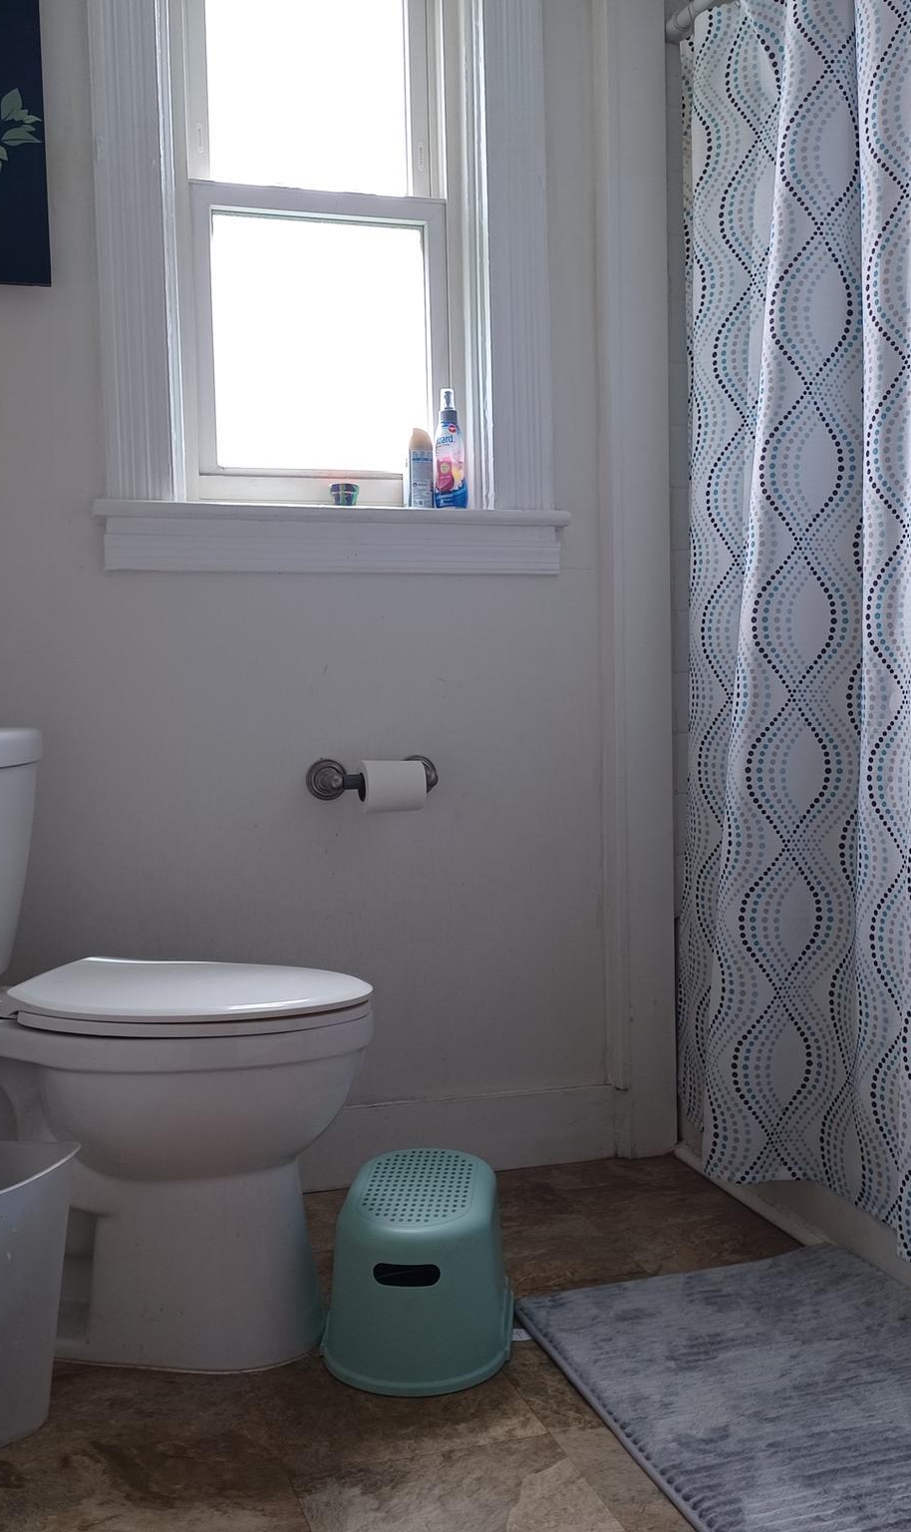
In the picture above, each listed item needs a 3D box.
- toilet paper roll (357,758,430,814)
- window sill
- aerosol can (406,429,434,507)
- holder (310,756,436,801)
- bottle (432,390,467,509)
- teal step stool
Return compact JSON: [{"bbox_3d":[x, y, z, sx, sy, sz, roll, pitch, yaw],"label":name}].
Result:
[{"bbox_3d":[-0.102,0.033,2.421,0.098,0.085,0.085,-2,2,-16],"label":"toilet paper roll"},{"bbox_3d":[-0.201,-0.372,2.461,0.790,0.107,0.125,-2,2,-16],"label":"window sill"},{"bbox_3d":[-0.059,-0.508,2.549,0.044,0.154,0.044,-1,2,0],"label":"aerosol can"},{"bbox_3d":[-0.128,0.022,2.449,0.229,0.073,0.090,-2,2,-16],"label":"holder"},{"bbox_3d":[-0.009,-0.544,2.562,0.059,0.220,0.044,-2,2,-5],"label":"bottle"},{"bbox_3d":[-0.043,0.638,1.914,0.237,0.185,0.385,-1,2,5],"label":"teal step stool"}]

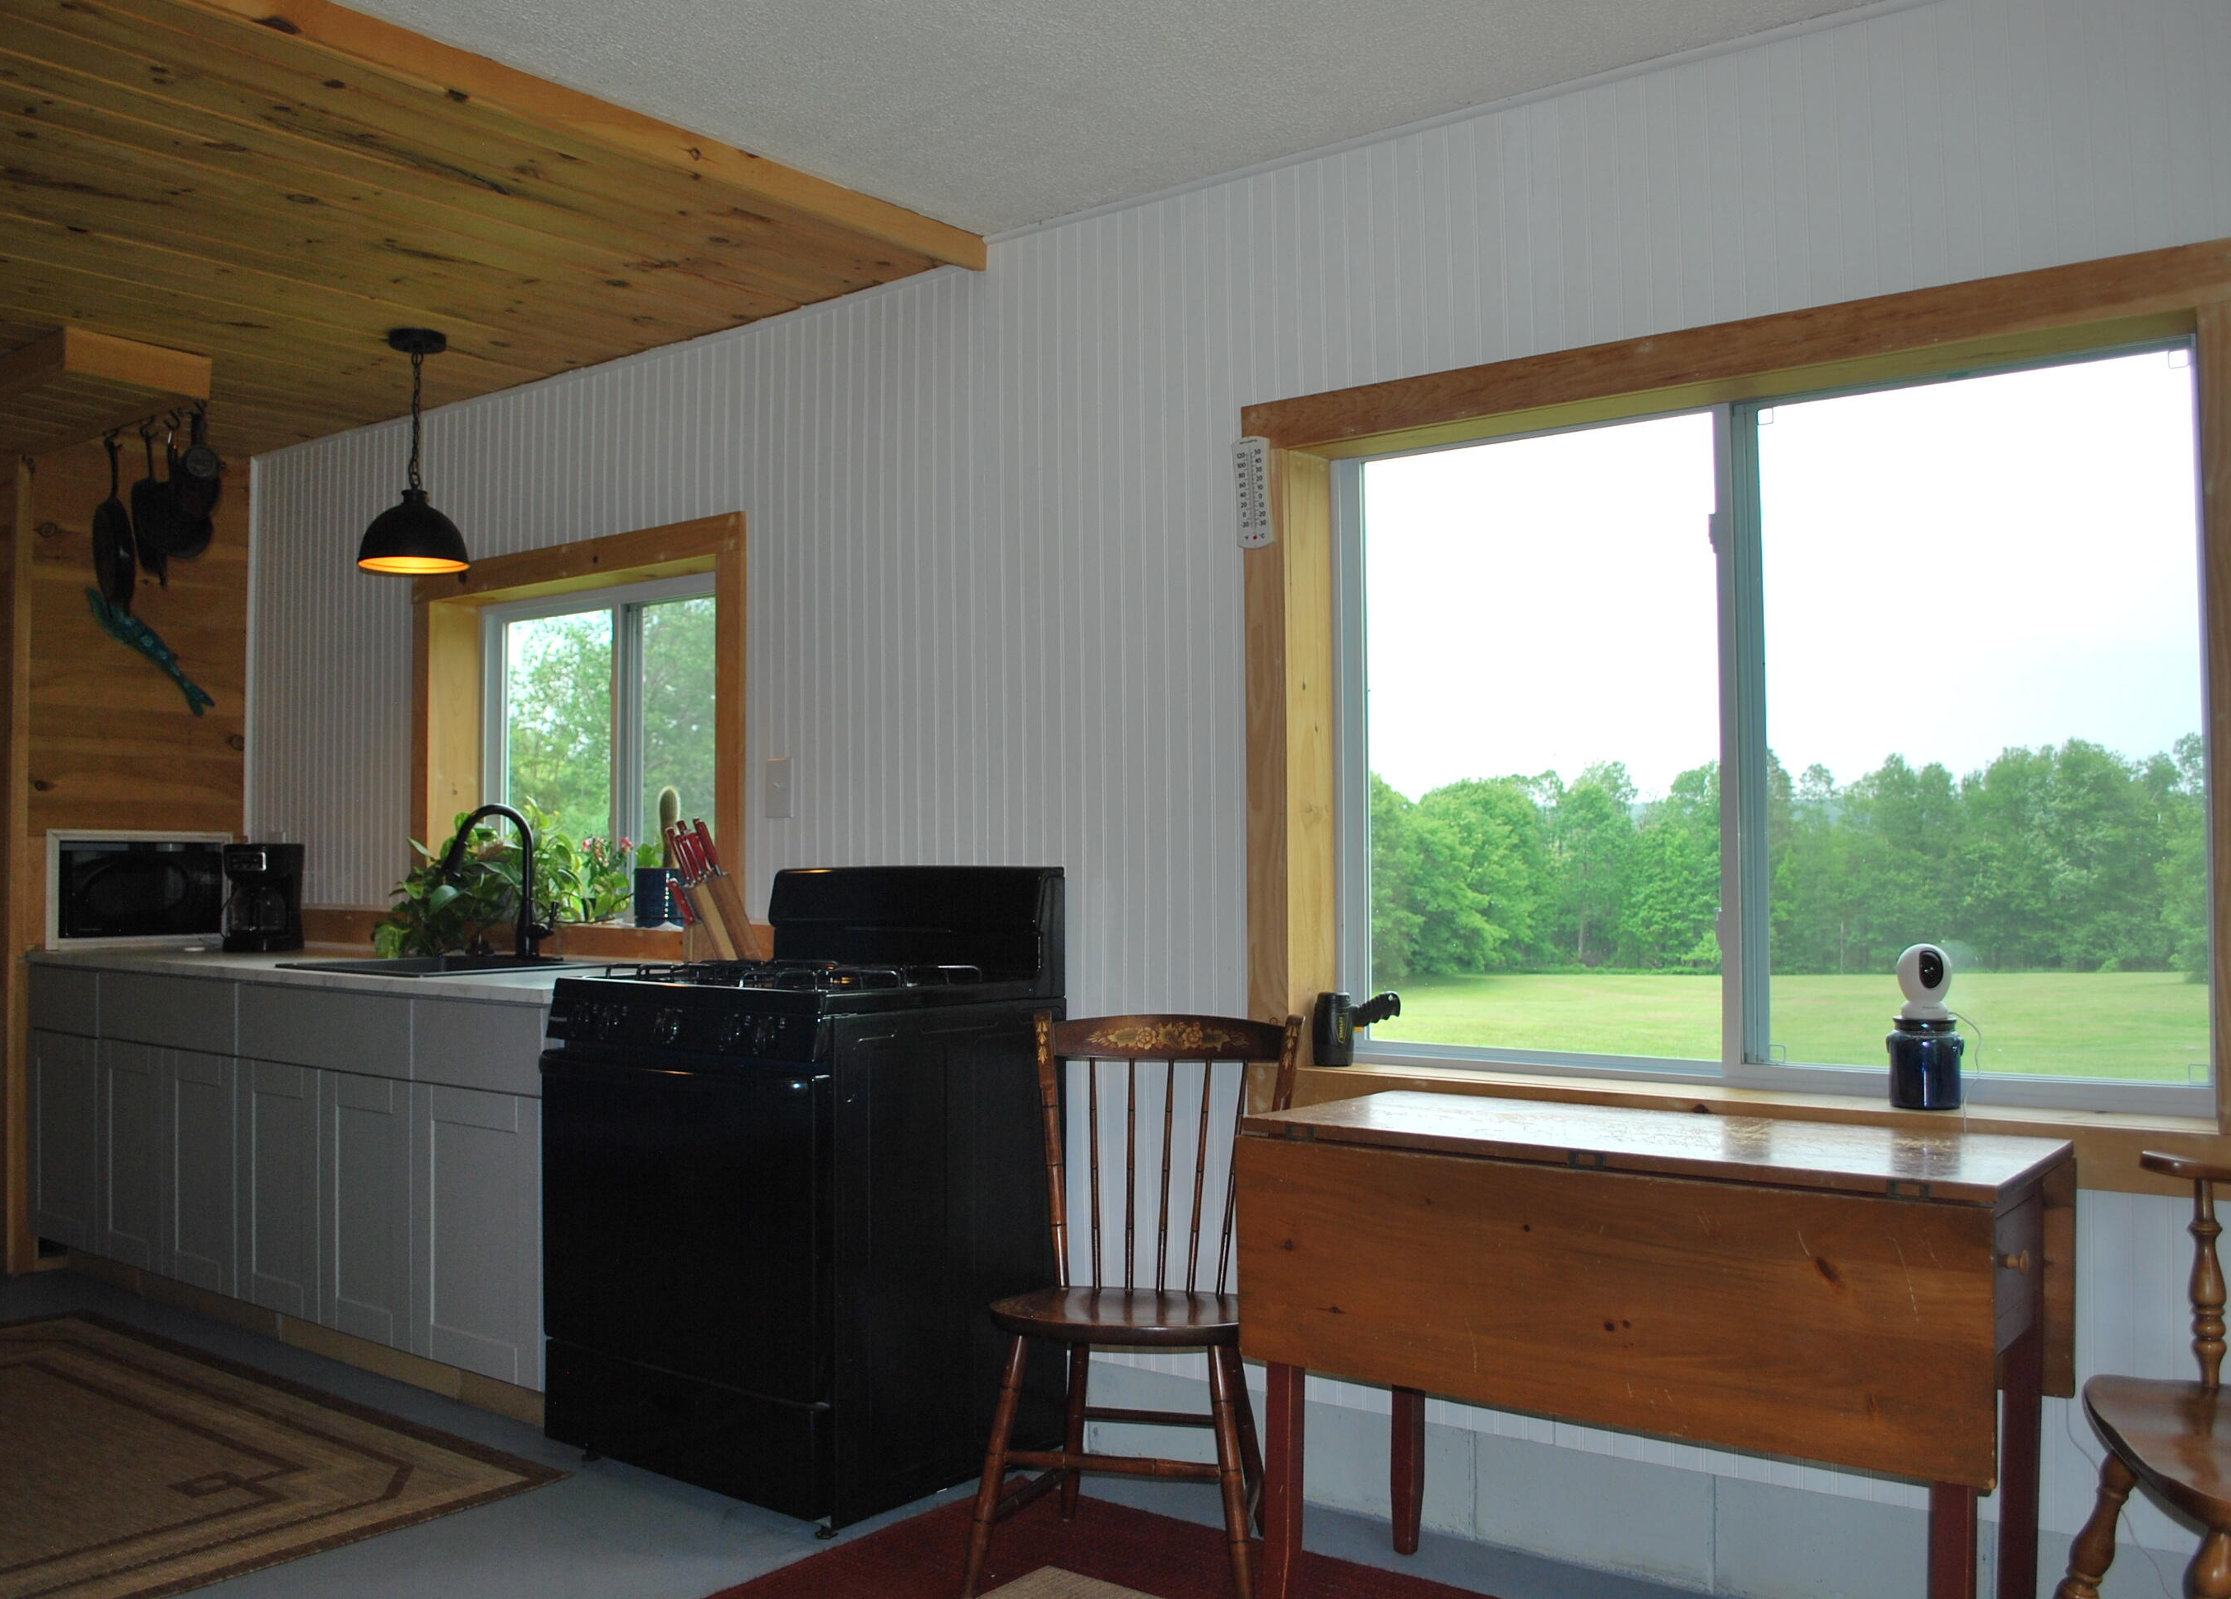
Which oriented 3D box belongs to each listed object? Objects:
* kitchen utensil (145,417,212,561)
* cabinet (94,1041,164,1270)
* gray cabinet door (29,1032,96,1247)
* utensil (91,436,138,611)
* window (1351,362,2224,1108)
[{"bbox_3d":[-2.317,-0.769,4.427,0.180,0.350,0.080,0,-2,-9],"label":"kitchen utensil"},{"bbox_3d":[-2.388,0.917,4.781,0.383,0.582,0.500,-2,-2,36],"label":"cabinet"},{"bbox_3d":[-2.839,0.921,4.850,0.395,0.573,0.022,-1,-1,37],"label":"gray cabinet door"},{"bbox_3d":[-2.595,-0.716,4.640,0.070,0.460,0.290,1,-2,-42],"label":"utensil"},{"bbox_3d":[0.984,-0.089,2.934,1.412,1.112,0.090,-2,-2,38],"label":"window"}]

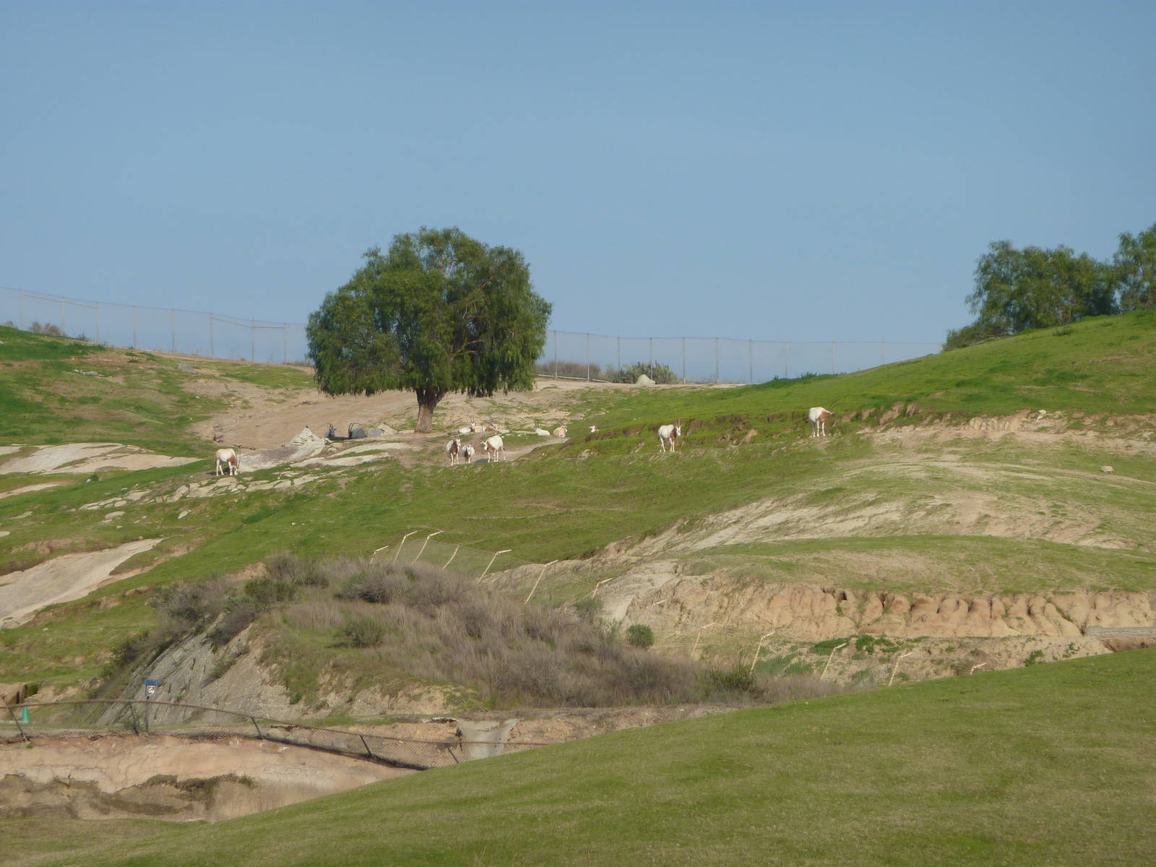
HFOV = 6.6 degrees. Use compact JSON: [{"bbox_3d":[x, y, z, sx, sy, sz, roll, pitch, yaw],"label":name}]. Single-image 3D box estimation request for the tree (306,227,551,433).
[{"bbox_3d":[-6.322,-4.387,425.000,10.300,8.700,9.800,0,0,0],"label":"tree"}]

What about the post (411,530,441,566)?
[{"bbox_3d":[-5.696,4.327,375.000,0.400,1.700,0.070,30,0,-16],"label":"post"}]

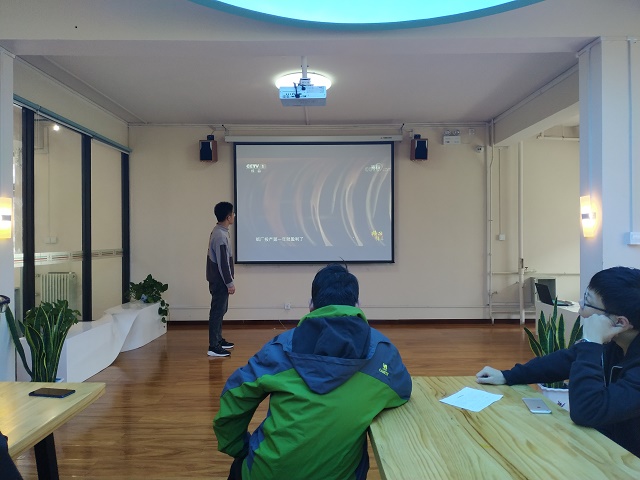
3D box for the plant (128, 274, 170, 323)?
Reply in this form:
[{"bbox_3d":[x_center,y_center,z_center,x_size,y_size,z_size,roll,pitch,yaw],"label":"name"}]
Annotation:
[{"bbox_3d":[-2.460,0.845,6.400,0.560,0.640,0.470,0,0,0],"label":"plant"}]

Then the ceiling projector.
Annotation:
[{"bbox_3d":[-0.168,-1.425,4.400,0.430,0.130,0.290,0,0,0],"label":"ceiling projector"}]

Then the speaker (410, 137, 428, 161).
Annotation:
[{"bbox_3d":[1.530,-1.380,6.780,0.200,0.340,0.250,0,9,0],"label":"speaker"}]

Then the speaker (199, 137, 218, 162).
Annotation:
[{"bbox_3d":[-1.700,-1.370,6.780,0.200,0.340,0.250,0,9,0],"label":"speaker"}]

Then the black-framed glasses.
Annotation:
[{"bbox_3d":[1.025,0.230,1.600,0.145,0.055,0.145,-2,11,38],"label":"black-framed glasses"}]

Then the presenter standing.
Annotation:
[{"bbox_3d":[-1.160,0.440,5.230,0.360,1.790,0.500,0,0,-12],"label":"presenter standing"}]

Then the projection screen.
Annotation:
[{"bbox_3d":[-0.086,-0.580,6.920,2.490,1.880,0.050,0,0,0],"label":"projection screen"}]

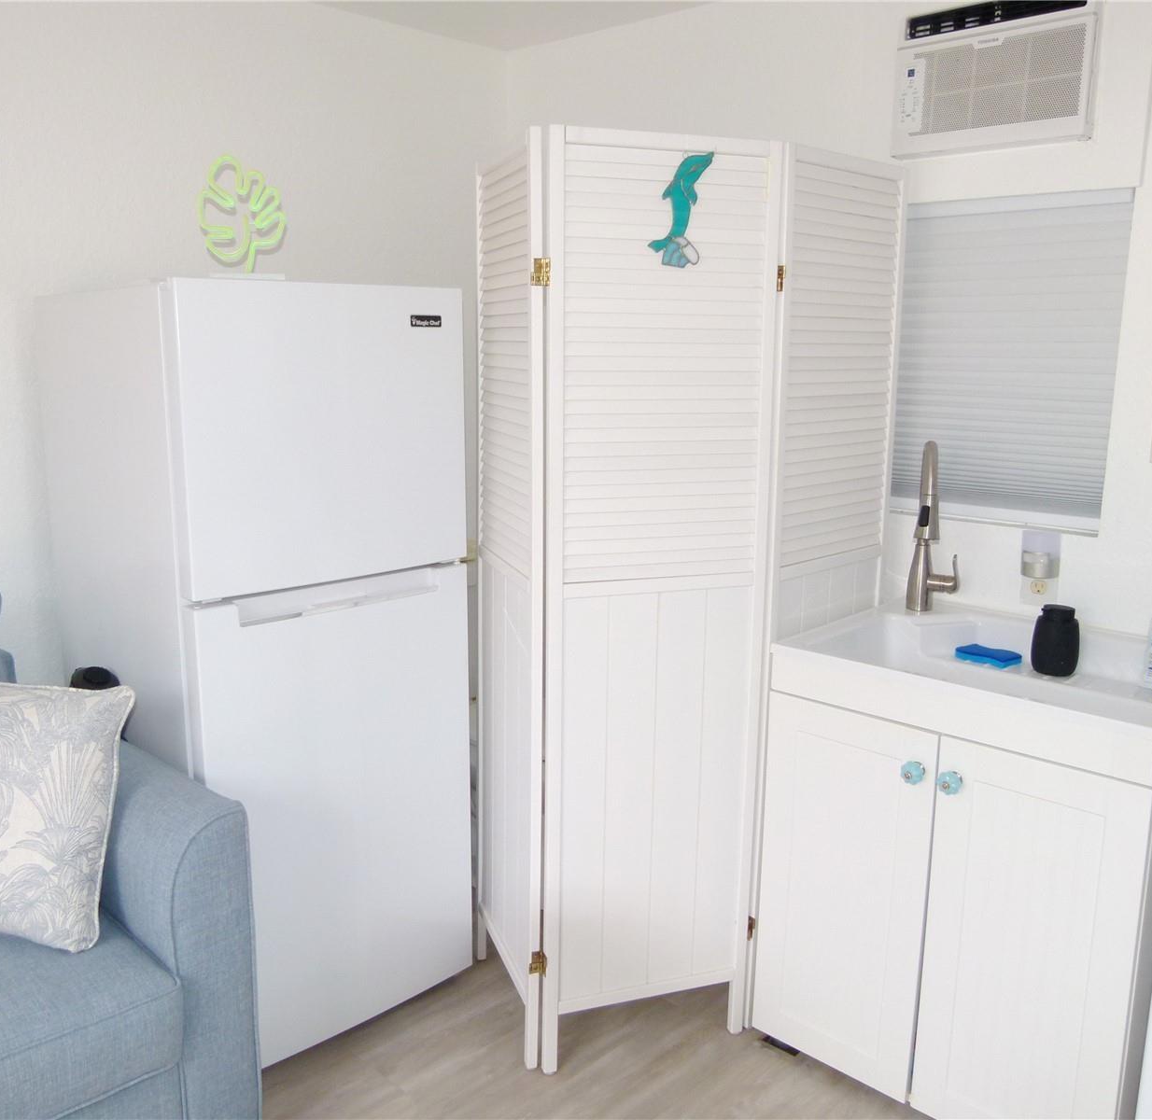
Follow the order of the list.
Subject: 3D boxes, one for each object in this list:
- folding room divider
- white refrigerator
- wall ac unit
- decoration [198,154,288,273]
[{"bbox_3d":[0.243,0.098,2.228,0.880,1.775,0.445,-1,11,-10],"label":"folding room divider"},{"bbox_3d":[-0.673,0.198,2.333,0.594,1.520,0.660,-10,15,-43],"label":"white refrigerator"},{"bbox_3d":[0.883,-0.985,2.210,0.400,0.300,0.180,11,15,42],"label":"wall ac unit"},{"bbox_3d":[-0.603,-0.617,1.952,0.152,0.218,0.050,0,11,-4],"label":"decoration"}]

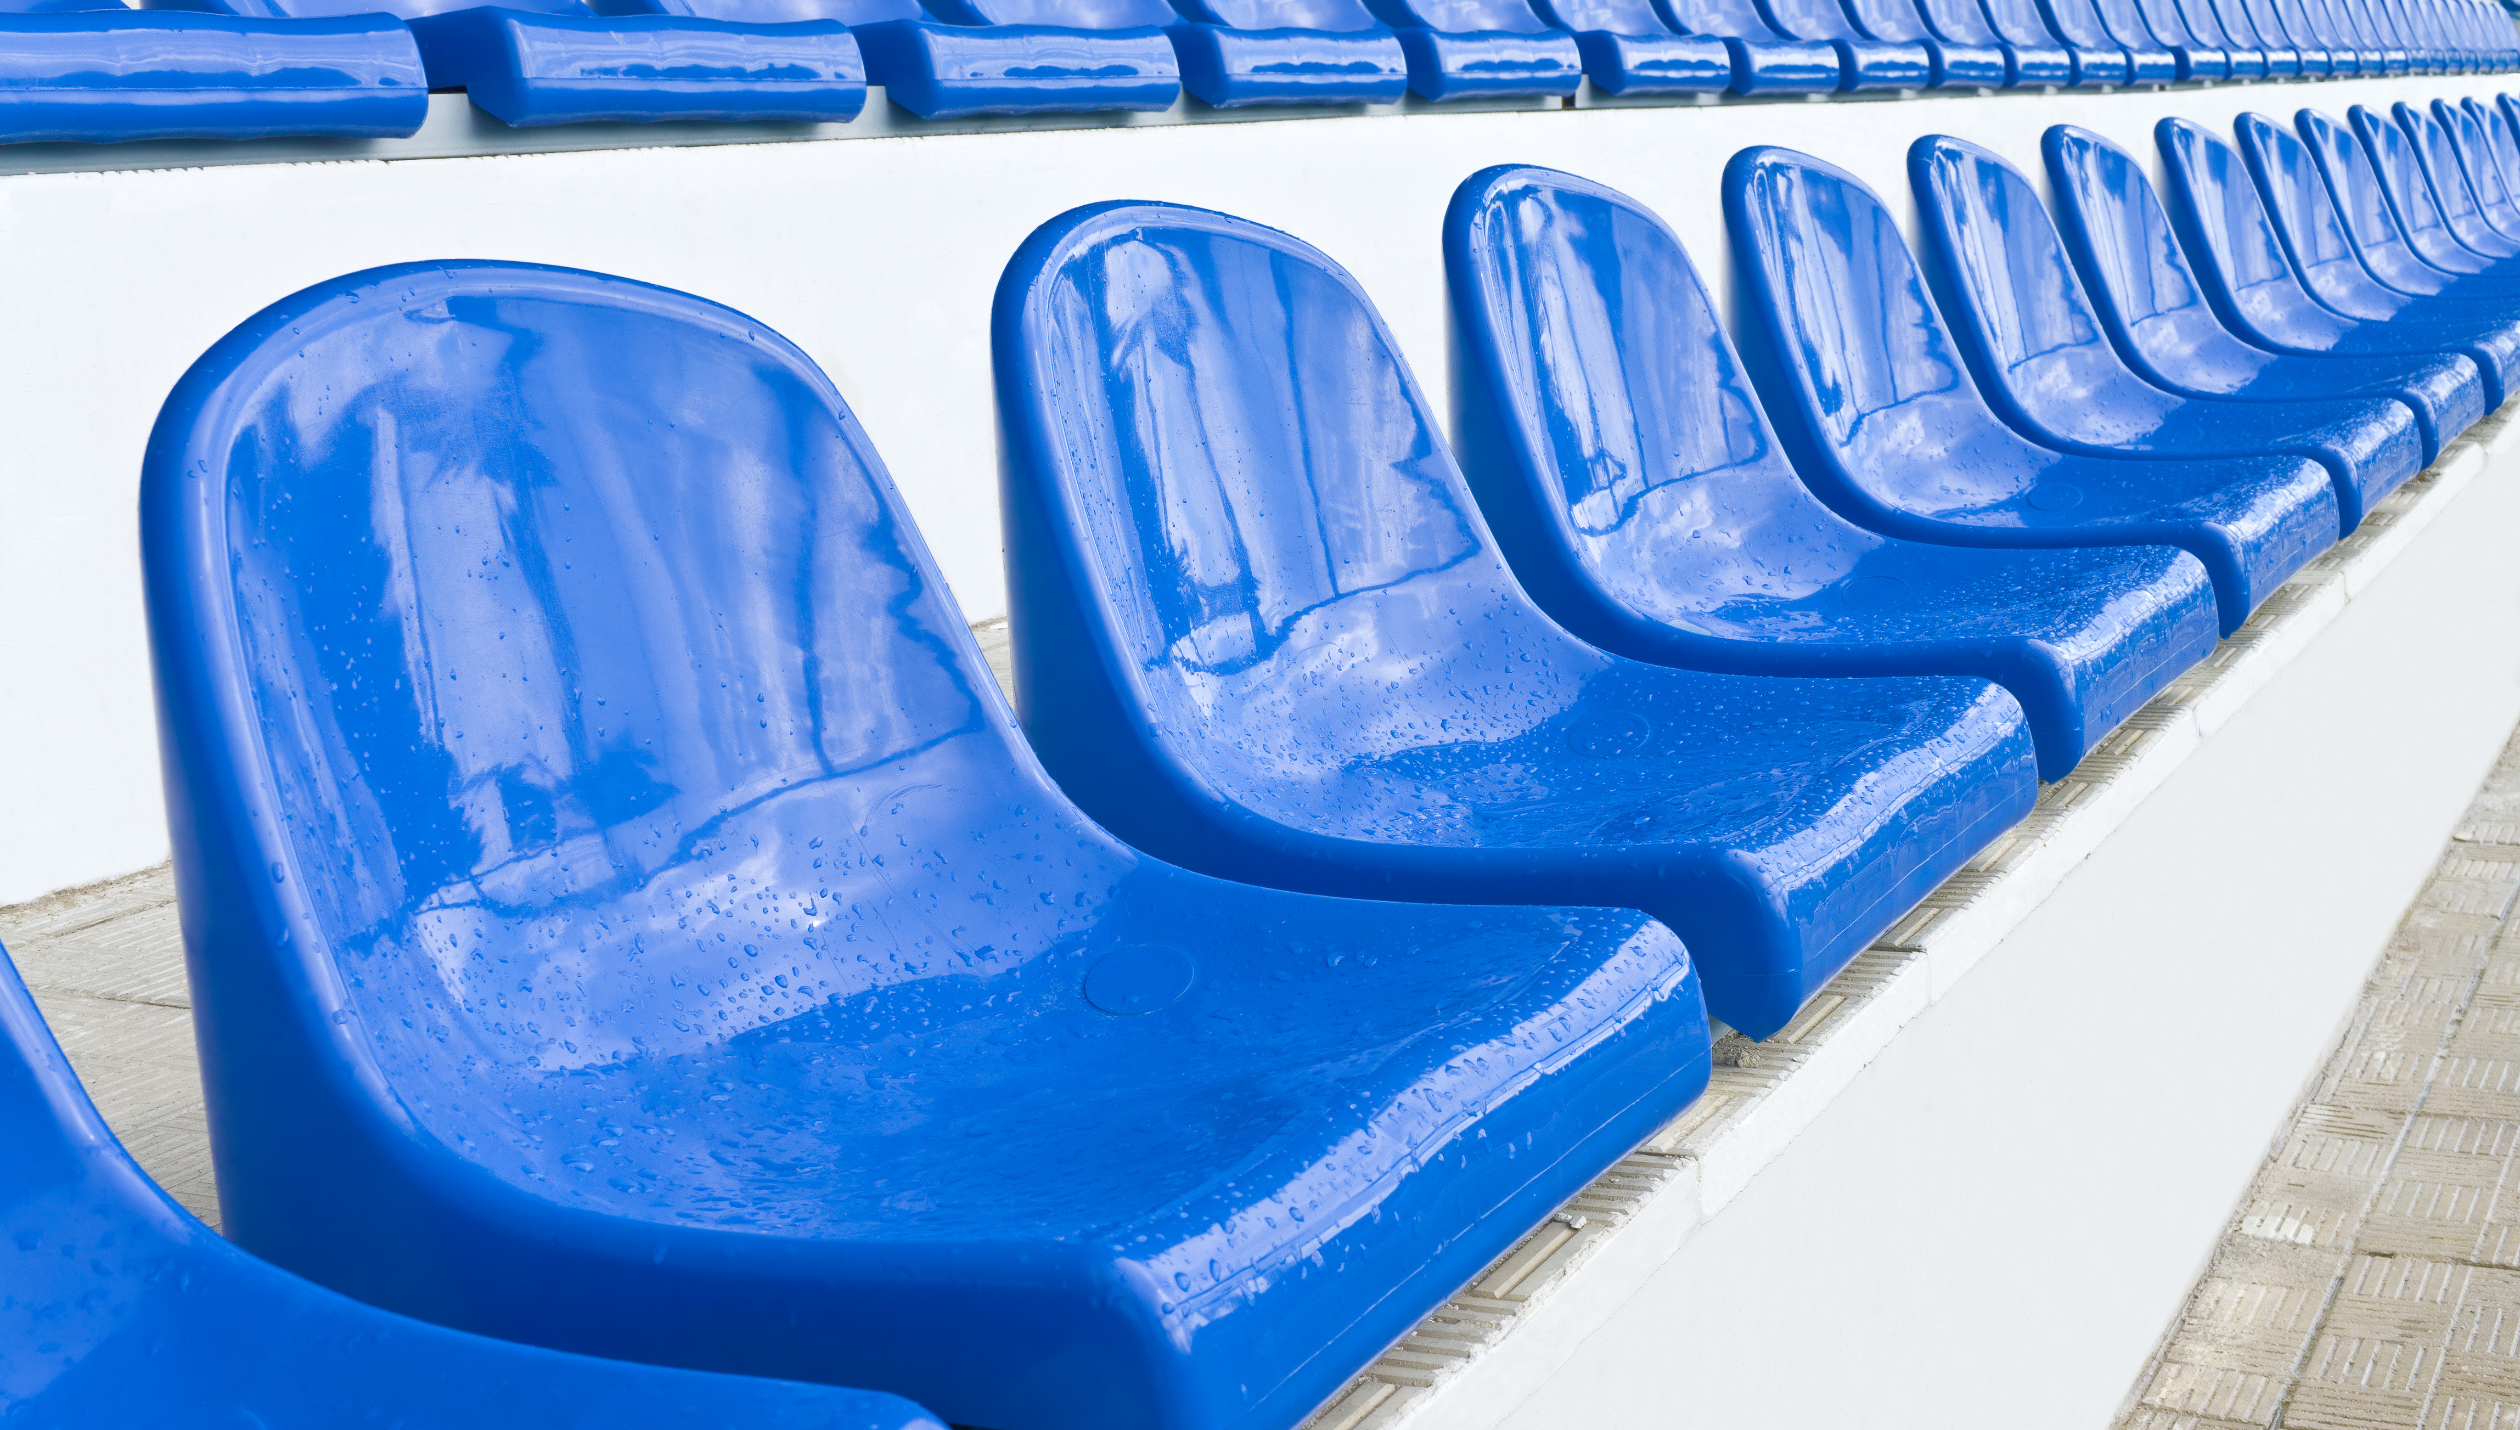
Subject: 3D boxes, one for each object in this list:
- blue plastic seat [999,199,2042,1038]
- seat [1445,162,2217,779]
[{"bbox_3d":[0.123,-0.082,1.489,0.388,0.336,0.412,2,11,27],"label":"blue plastic seat"},{"bbox_3d":[0.351,-0.173,1.925,0.388,0.336,0.412,2,11,27],"label":"seat"}]

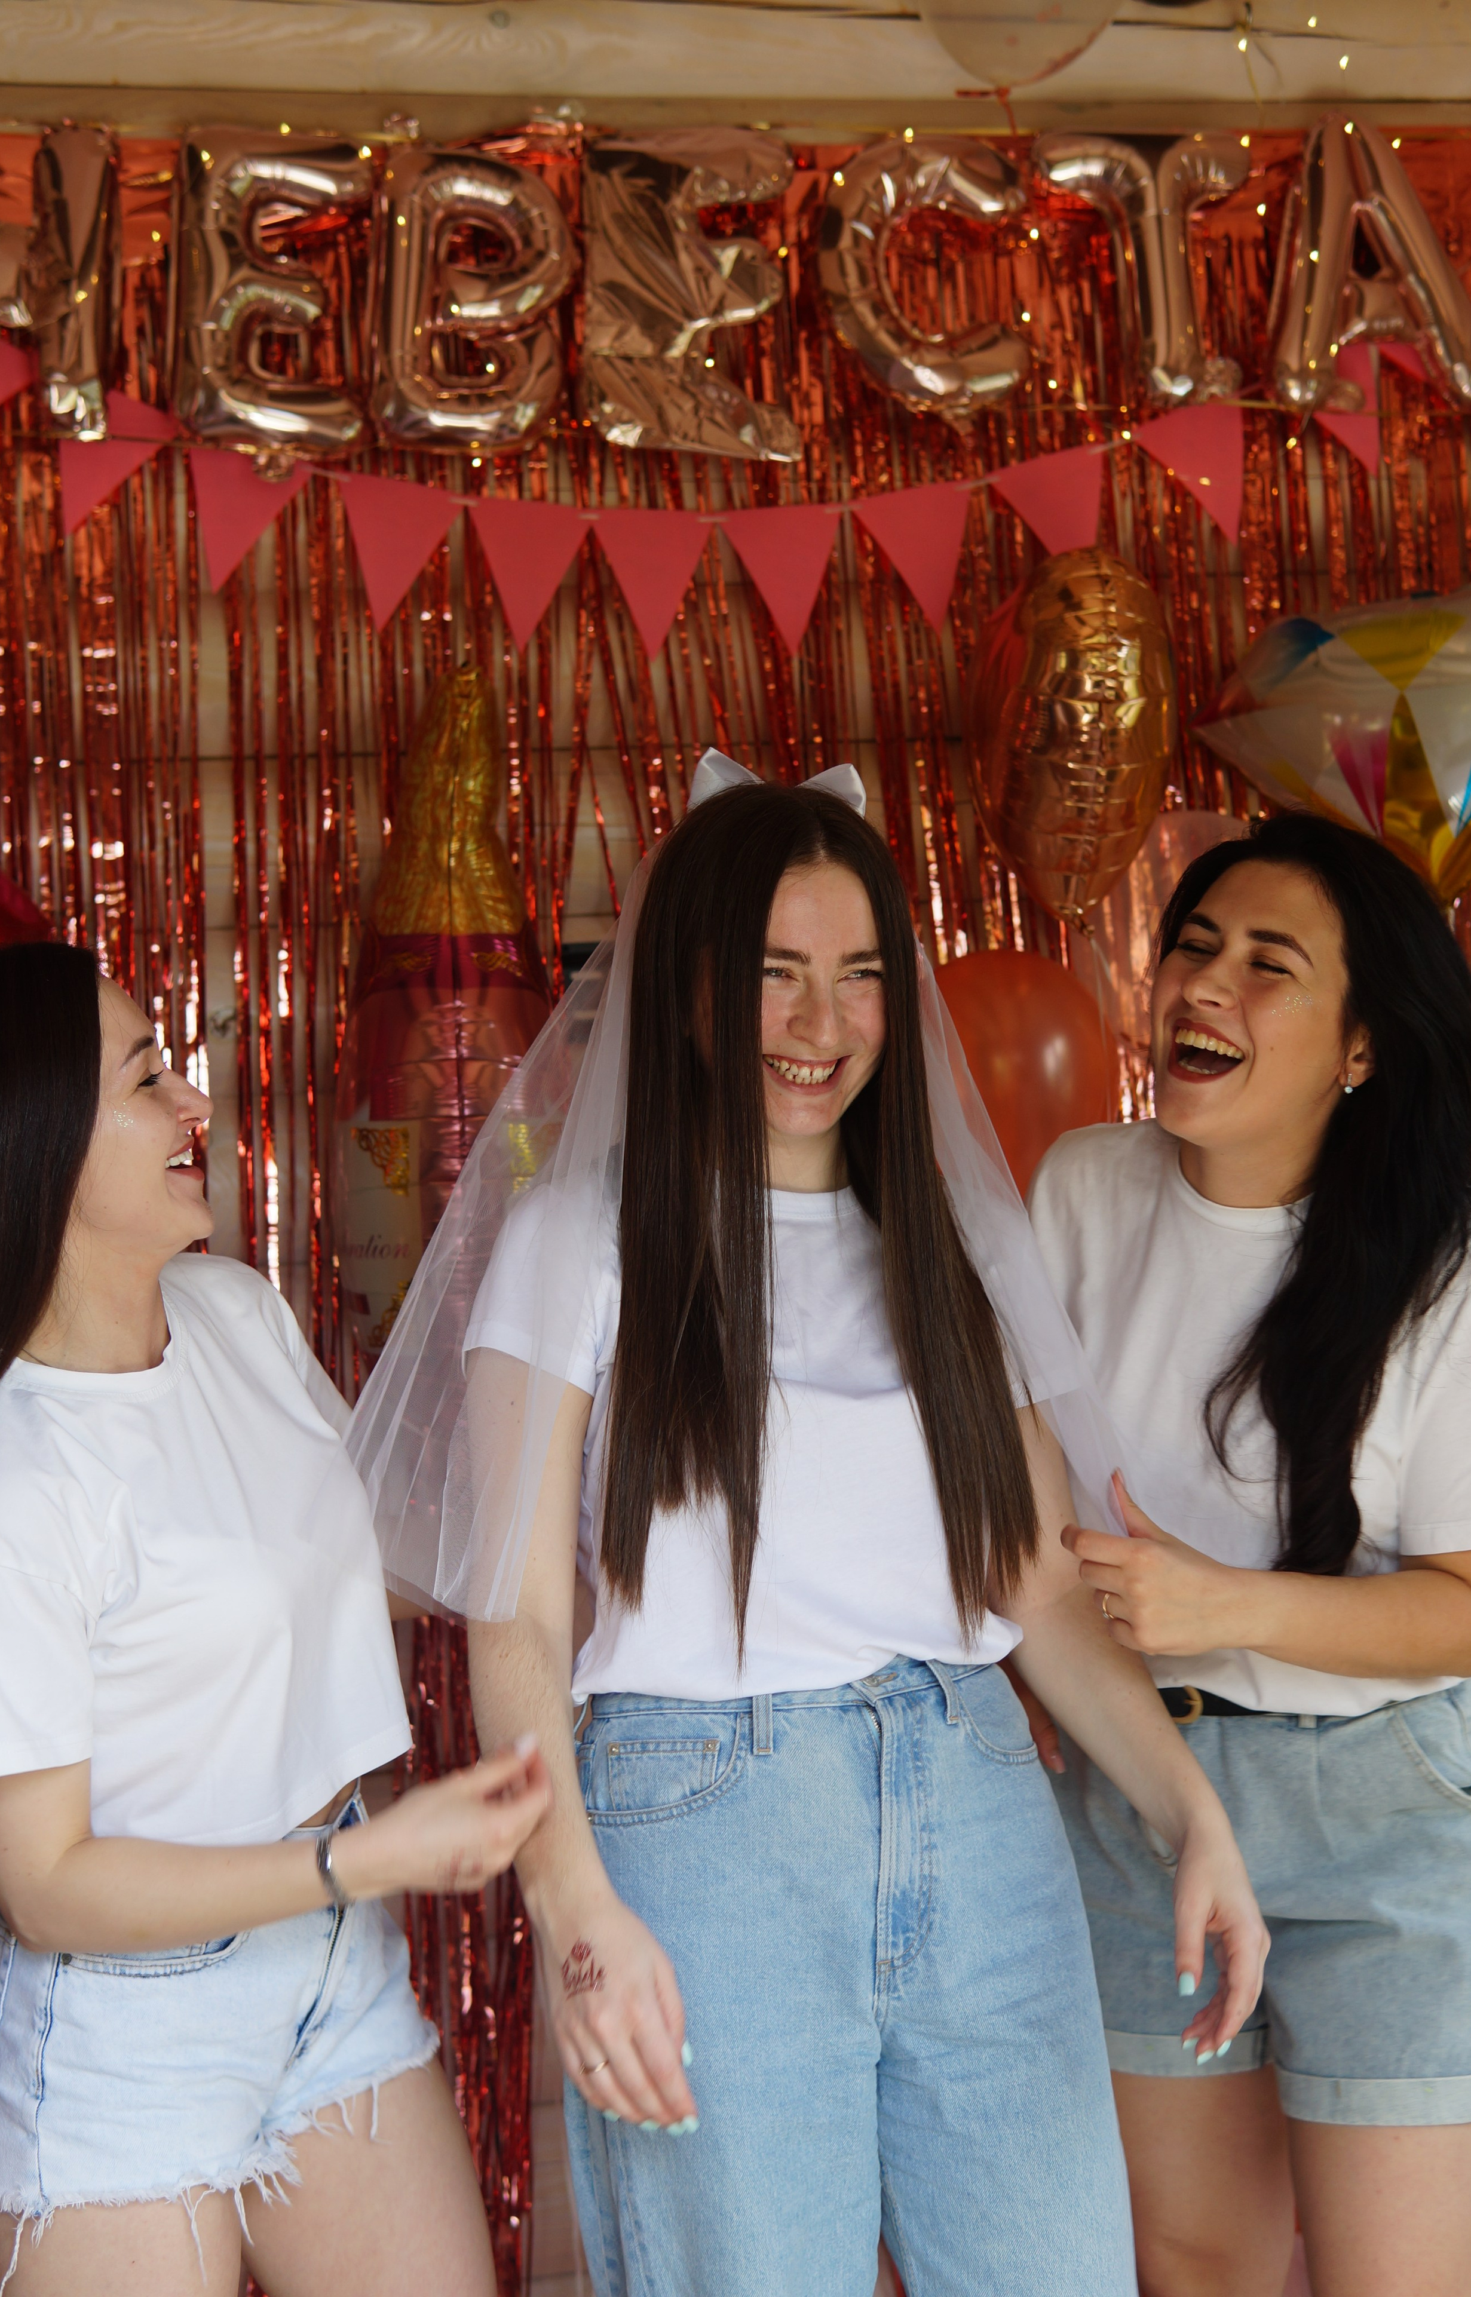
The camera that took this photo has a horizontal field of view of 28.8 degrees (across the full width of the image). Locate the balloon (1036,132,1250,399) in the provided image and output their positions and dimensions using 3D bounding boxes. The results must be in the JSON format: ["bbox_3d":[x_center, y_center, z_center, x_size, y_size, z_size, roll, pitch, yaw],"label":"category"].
[{"bbox_3d":[0.458,-0.997,3.250,0.225,0.283,0.075,-4,-4,-9],"label":"balloon"}]

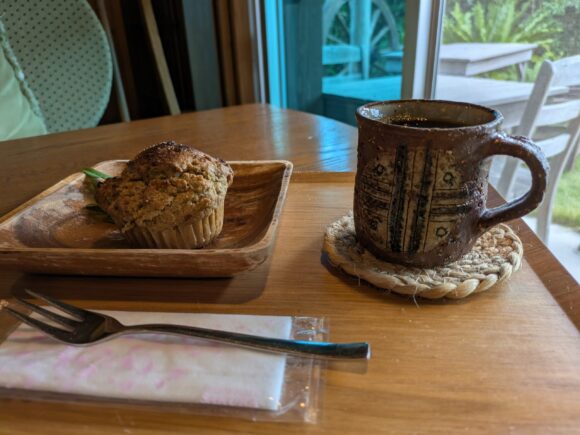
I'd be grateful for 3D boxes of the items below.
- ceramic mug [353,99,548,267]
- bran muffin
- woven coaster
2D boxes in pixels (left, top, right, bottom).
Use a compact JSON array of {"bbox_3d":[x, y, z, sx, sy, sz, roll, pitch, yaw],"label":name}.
[{"bbox_3d":[0.087,-0.021,0.238,0.102,0.078,0.076,8,27,23],"label":"ceramic mug"},{"bbox_3d":[-0.075,-0.018,0.259,0.082,0.060,0.078,-3,25,0],"label":"bran muffin"},{"bbox_3d":[0.081,0.012,0.263,0.116,0.008,0.116,-3,25,0],"label":"woven coaster"}]

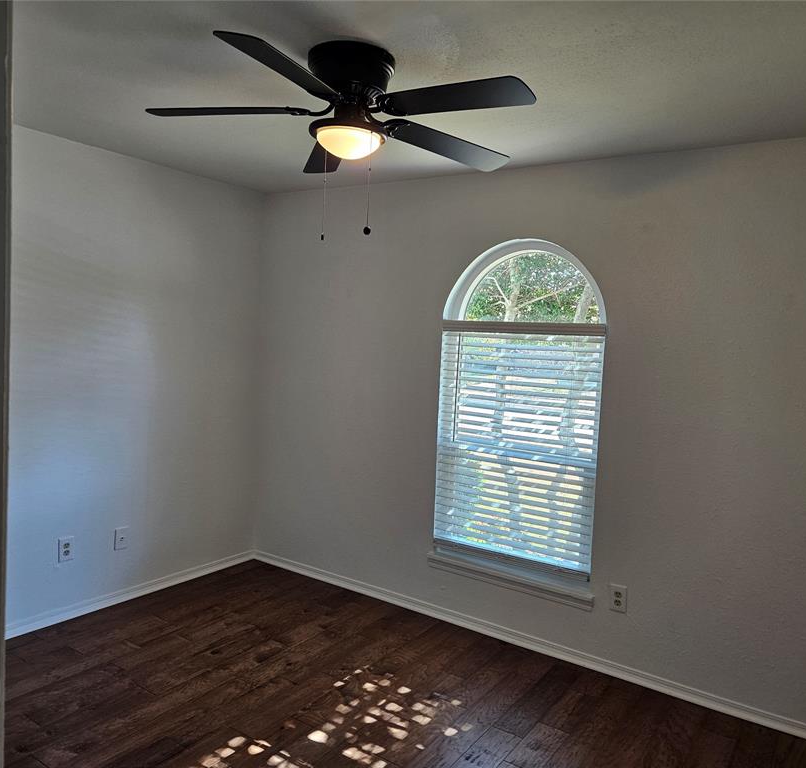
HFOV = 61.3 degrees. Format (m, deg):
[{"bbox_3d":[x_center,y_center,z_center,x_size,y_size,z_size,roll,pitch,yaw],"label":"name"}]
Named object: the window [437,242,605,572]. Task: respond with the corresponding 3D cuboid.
[{"bbox_3d":[0.595,0.109,3.525,0.893,1.685,0.100,6,6,34],"label":"window"}]

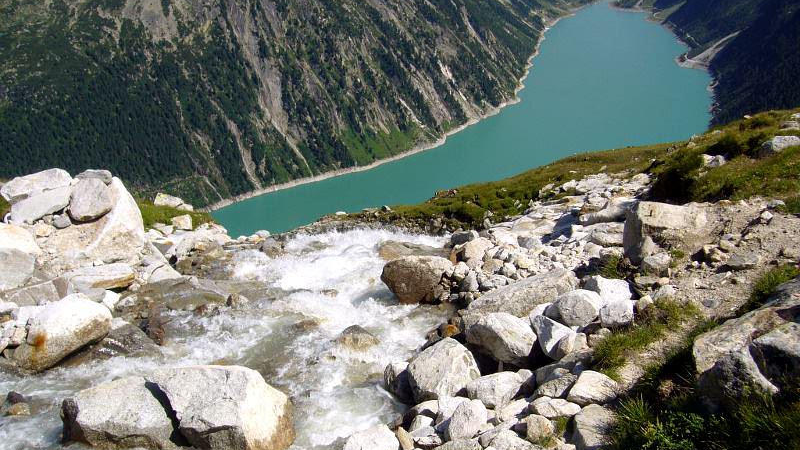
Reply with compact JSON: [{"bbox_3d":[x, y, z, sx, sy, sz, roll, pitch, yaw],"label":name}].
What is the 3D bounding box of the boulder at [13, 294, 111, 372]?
[{"bbox_3d":[-3.588,1.136,8.600,1.020,0.680,0.740,-10,25,-23],"label":"boulder"}]

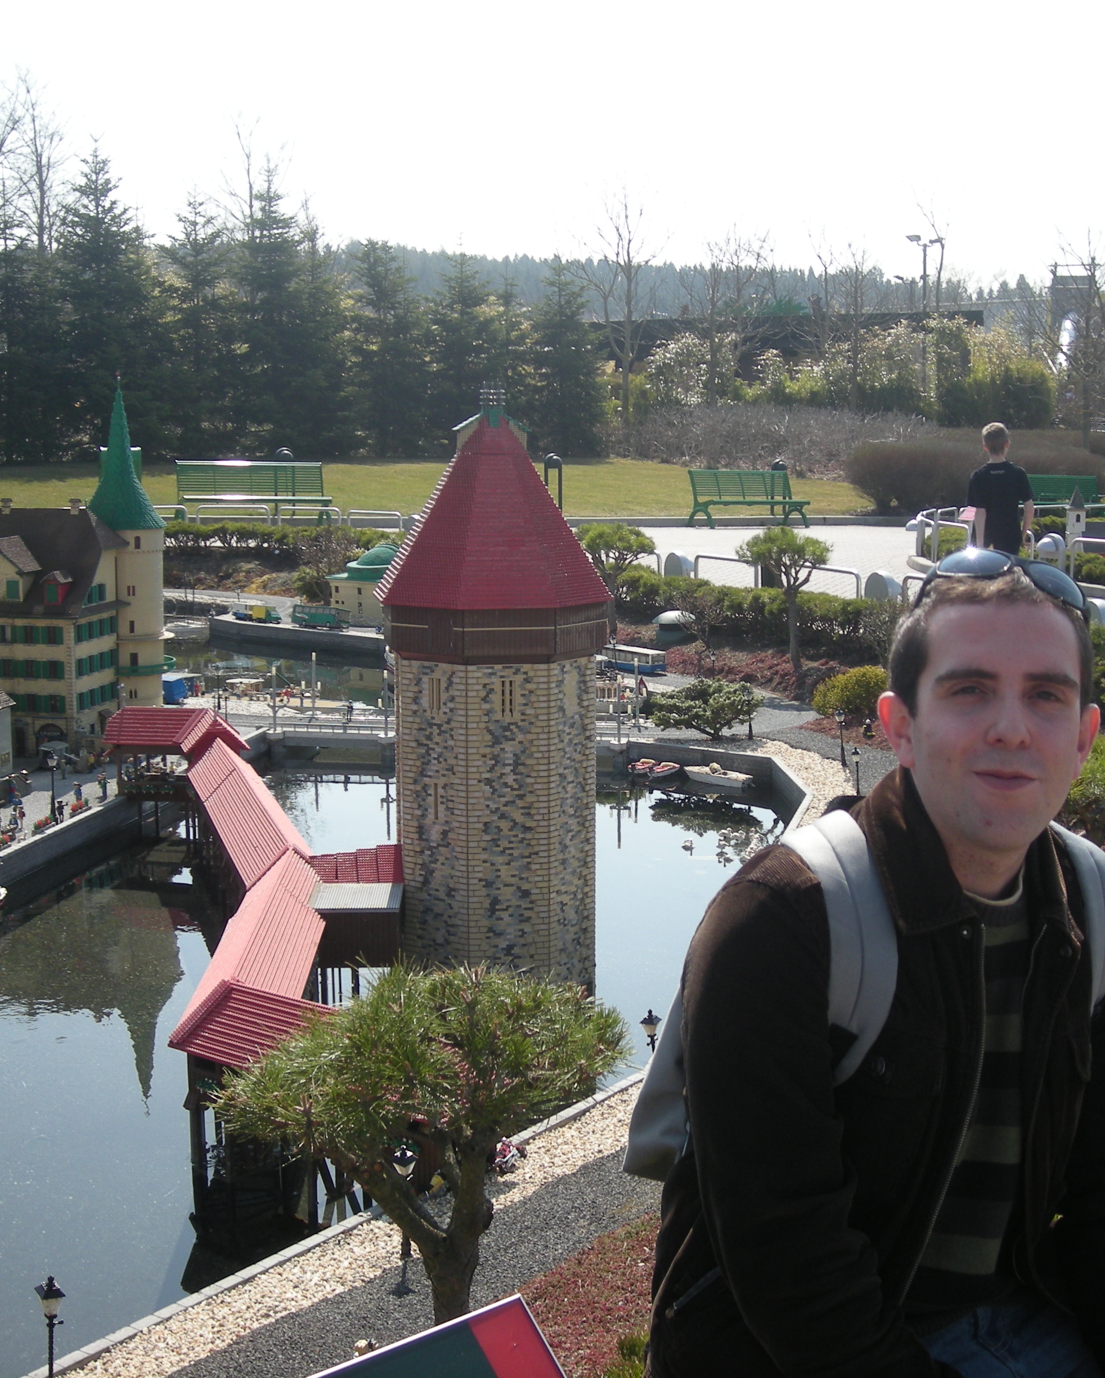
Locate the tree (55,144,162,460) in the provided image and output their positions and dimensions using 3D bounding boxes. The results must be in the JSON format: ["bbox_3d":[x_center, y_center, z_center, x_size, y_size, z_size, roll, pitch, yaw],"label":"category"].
[{"bbox_3d":[-10.457,-9.109,44.124,2.700,7.221,2.700,0,9,0],"label":"tree"}]

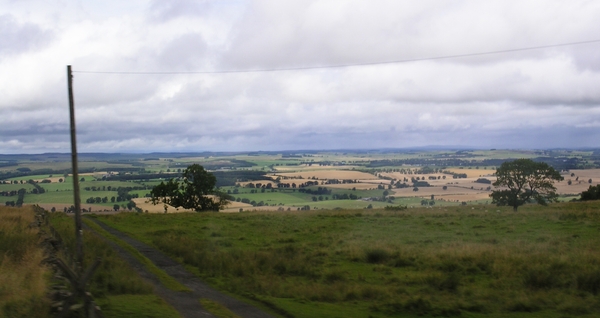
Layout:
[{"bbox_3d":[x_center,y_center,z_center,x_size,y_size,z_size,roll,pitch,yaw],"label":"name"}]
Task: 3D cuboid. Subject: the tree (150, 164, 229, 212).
[{"bbox_3d":[-17.300,4.950,162.000,11.800,8.300,10.500,-1,1,-6],"label":"tree"}]

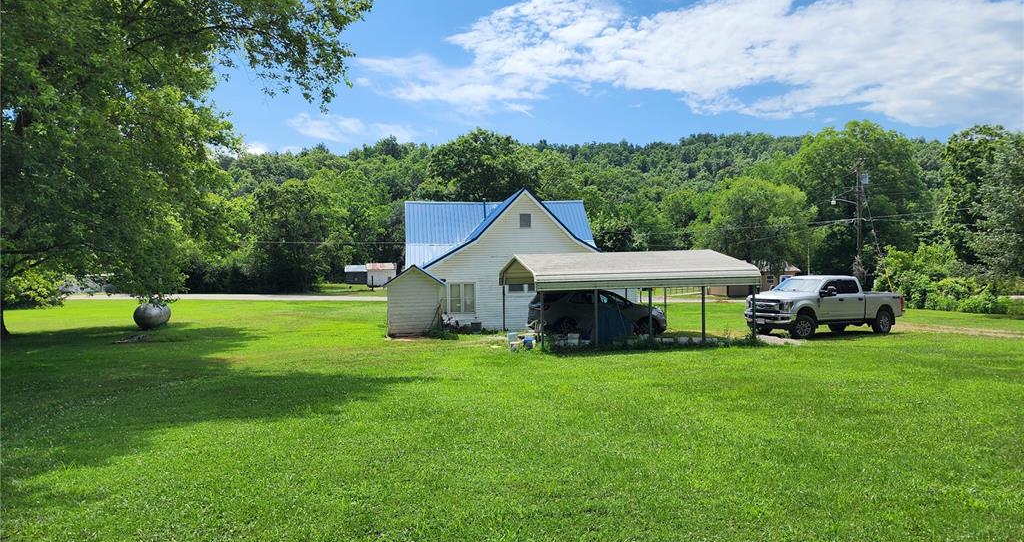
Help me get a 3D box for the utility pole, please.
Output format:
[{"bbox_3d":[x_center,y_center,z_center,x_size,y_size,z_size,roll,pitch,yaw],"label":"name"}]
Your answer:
[{"bbox_3d":[19.900,-2.150,39.000,1.000,8.600,0.600,-1,0,9],"label":"utility pole"}]

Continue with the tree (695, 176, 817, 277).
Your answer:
[{"bbox_3d":[21.400,-3.000,60.000,10.800,10.700,10.500,-1,0,0],"label":"tree"}]

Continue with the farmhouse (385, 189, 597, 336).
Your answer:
[{"bbox_3d":[-0.300,-0.420,30.600,9.700,5.500,10.800,-1,0,-9],"label":"farmhouse"}]

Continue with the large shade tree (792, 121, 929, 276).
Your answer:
[{"bbox_3d":[34.800,-6.450,68.000,13.600,17.000,13.000,-1,0,0],"label":"large shade tree"}]

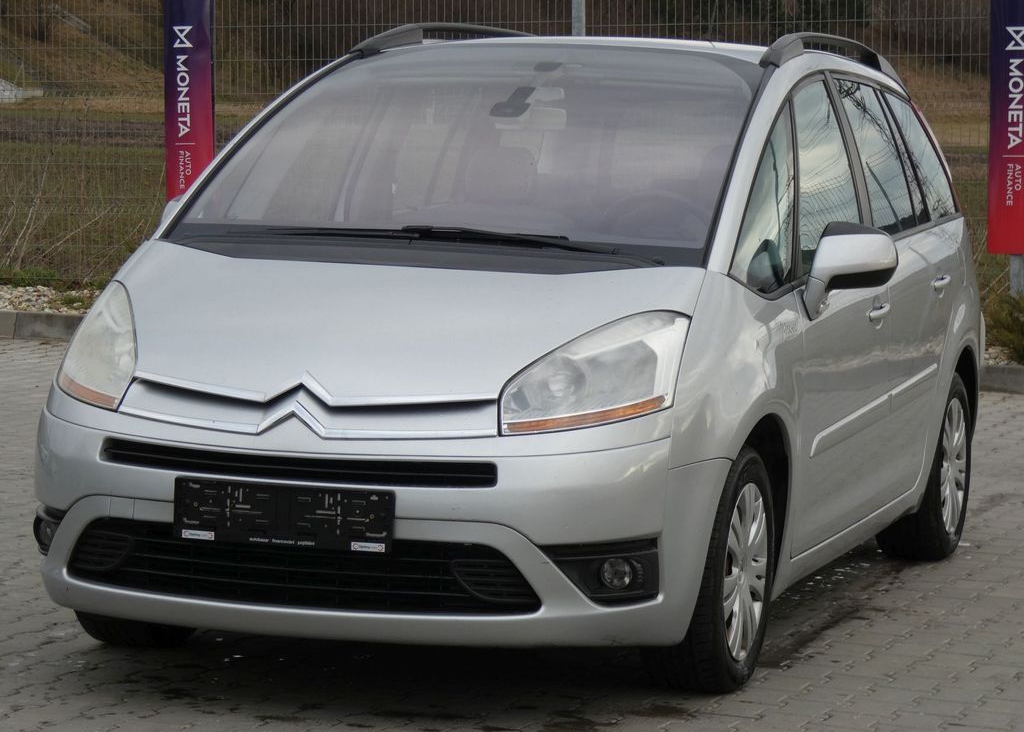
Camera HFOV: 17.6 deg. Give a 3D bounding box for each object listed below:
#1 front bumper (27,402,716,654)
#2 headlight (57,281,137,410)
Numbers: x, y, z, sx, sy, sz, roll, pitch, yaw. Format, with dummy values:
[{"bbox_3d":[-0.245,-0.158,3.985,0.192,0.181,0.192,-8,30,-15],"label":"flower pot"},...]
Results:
[{"bbox_3d":[-0.416,0.359,7.726,1.760,0.530,0.640,3,5,18],"label":"front bumper"},{"bbox_3d":[-0.977,-0.056,7.969,0.350,0.275,0.580,3,5,18],"label":"headlight"}]

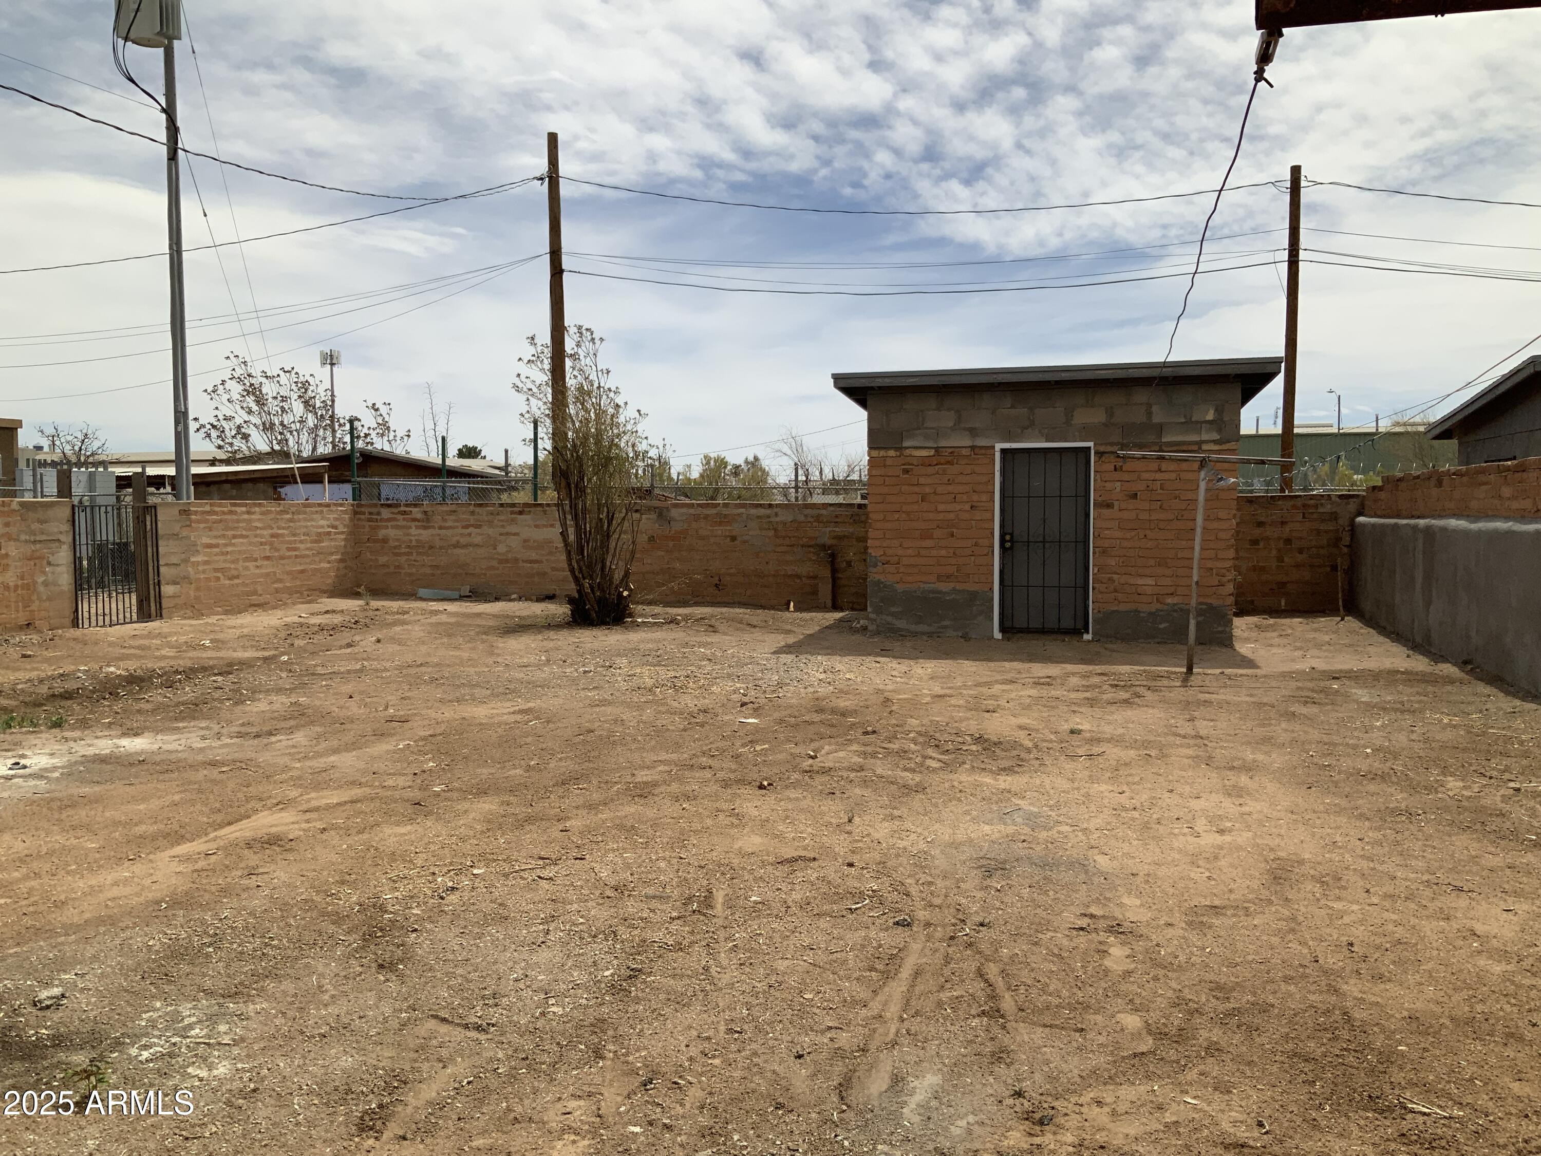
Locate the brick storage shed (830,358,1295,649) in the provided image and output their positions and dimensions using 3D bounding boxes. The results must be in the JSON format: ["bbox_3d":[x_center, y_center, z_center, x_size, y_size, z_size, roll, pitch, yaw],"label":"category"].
[{"bbox_3d":[3.387,-0.866,15.398,4.620,2.940,3.600,1,4,15],"label":"brick storage shed"}]

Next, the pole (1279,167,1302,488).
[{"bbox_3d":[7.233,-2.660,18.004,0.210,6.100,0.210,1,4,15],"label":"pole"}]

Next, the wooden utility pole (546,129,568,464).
[{"bbox_3d":[-3.536,-3.533,21.440,0.270,7.560,0.270,0,4,15],"label":"wooden utility pole"}]

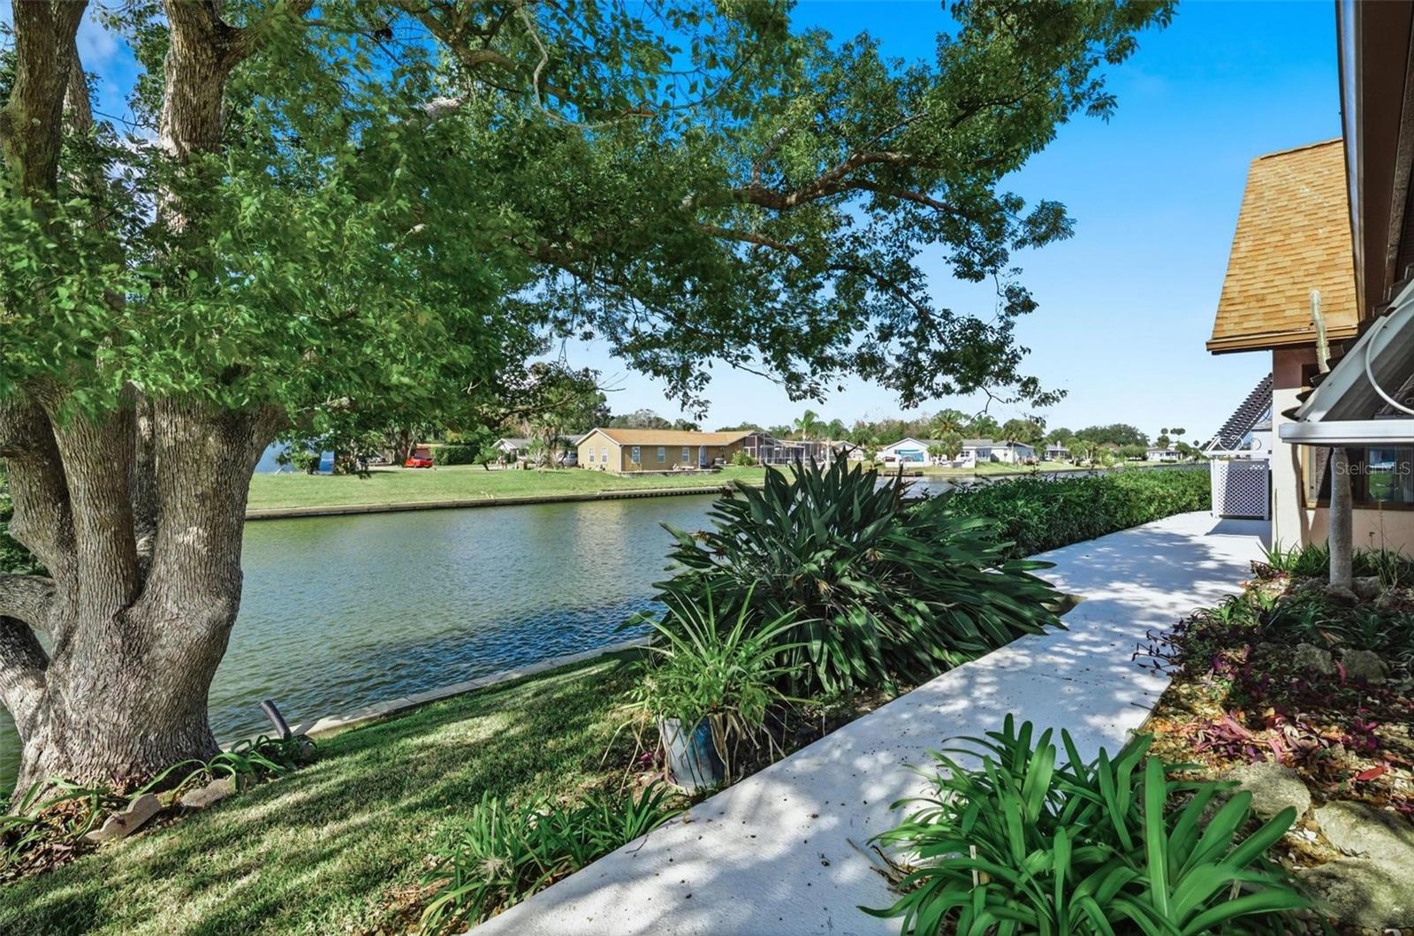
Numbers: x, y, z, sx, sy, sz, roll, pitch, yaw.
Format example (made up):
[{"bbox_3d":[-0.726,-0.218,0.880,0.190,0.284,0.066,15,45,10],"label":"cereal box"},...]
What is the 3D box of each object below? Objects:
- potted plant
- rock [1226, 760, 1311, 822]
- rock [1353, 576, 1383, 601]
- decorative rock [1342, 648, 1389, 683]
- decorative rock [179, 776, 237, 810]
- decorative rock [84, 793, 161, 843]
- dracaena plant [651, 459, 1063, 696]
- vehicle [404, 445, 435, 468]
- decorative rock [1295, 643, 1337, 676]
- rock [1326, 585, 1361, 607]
[{"bbox_3d":[0.030,1.041,3.270,0.780,0.920,0.750,0,1,0],"label":"potted plant"},{"bbox_3d":[2.340,1.360,2.790,0.290,0.180,0.260,1,1,40],"label":"rock"},{"bbox_3d":[6.740,1.250,6.820,0.260,0.230,0.230,1,1,45],"label":"rock"},{"bbox_3d":[4.270,1.300,4.330,0.220,0.200,0.200,1,1,45],"label":"decorative rock"},{"bbox_3d":[-2.627,1.703,3.527,0.100,0.120,0.280,1,1,36],"label":"decorative rock"},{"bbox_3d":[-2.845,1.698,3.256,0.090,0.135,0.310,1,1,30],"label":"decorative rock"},{"bbox_3d":[1.200,0.703,5.314,2.250,1.560,3.050,1,1,43],"label":"dracaena plant"},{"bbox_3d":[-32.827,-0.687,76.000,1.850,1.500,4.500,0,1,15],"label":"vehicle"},{"bbox_3d":[4.100,1.300,4.490,0.215,0.200,0.190,1,1,43],"label":"decorative rock"},{"bbox_3d":[6.320,1.270,6.630,0.260,0.200,0.220,1,1,44],"label":"rock"}]

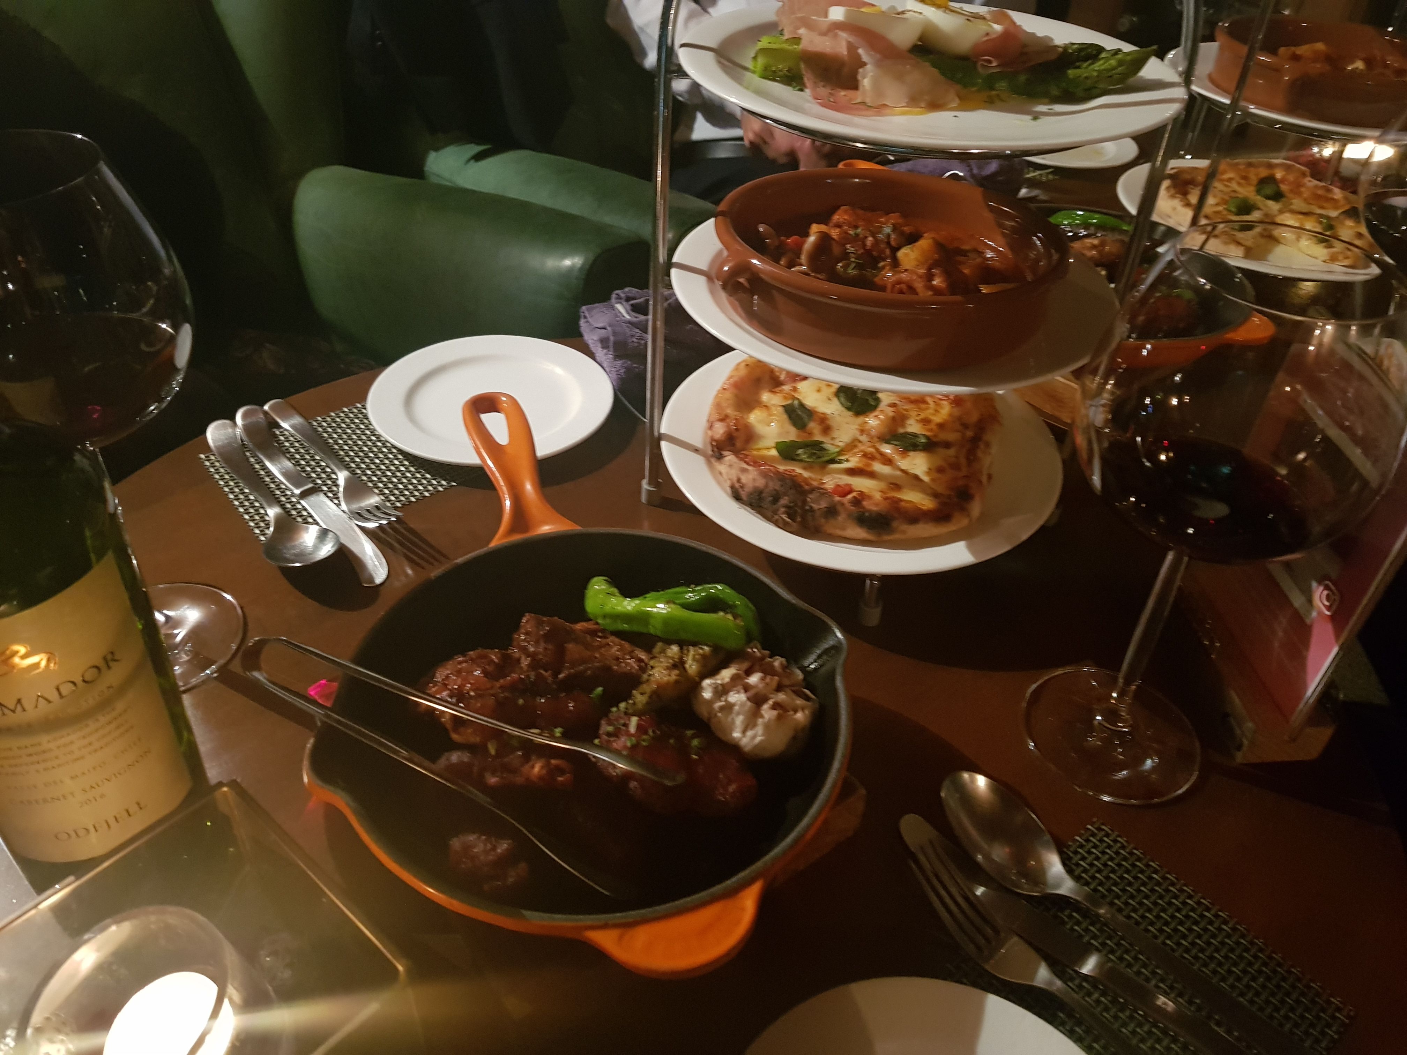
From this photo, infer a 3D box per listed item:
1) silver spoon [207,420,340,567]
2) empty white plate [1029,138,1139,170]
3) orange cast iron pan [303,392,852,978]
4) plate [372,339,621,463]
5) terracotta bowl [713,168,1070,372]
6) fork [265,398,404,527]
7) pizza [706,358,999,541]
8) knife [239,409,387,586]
[{"bbox_3d":[-0.270,-0.026,0.652,0.041,0.024,0.192,-24,47,-30],"label":"silver spoon"},{"bbox_3d":[0.400,-0.429,1.196,0.173,0.021,0.173,5,39,0],"label":"empty white plate"},{"bbox_3d":[-0.067,0.054,0.526,0.254,0.055,0.372,-10,42,-17],"label":"orange cast iron pan"},{"bbox_3d":[-0.146,-0.084,0.739,0.165,0.021,0.165,3,40,-2],"label":"plate"},{"bbox_3d":[0.097,-0.140,0.570,0.188,0.048,0.180,3,40,-2],"label":"terracotta bowl"},{"bbox_3d":[-0.242,-0.045,0.679,0.025,0.022,0.181,-26,49,-32],"label":"fork"},{"bbox_3d":[0.097,-0.056,0.655,0.185,0.030,0.175,1,40,-4],"label":"pizza"},{"bbox_3d":[-0.248,-0.025,0.663,0.021,0.012,0.214,-23,47,-30],"label":"knife"}]

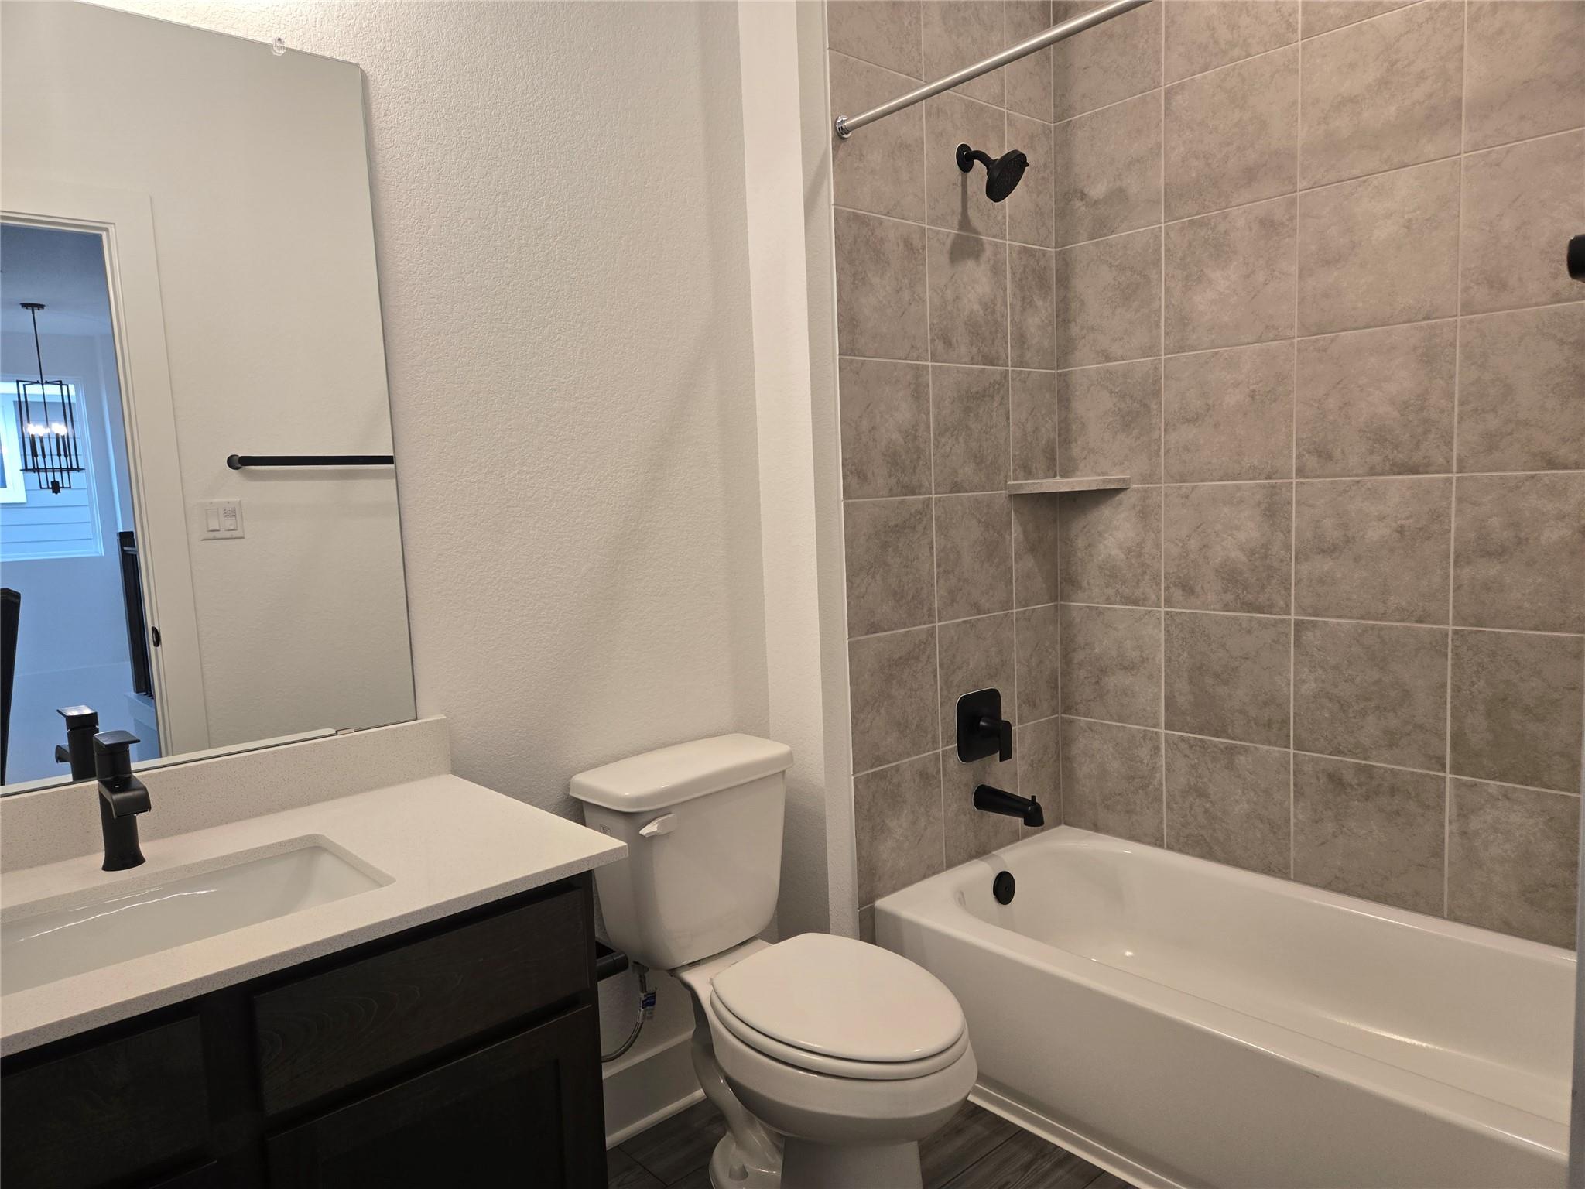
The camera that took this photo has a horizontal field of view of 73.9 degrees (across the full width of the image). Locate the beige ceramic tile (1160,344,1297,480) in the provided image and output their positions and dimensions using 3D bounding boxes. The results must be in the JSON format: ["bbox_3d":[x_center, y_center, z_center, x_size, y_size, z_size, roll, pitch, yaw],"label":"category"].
[{"bbox_3d":[1.006,-0.412,2.433,0.010,0.304,0.311,-8,8,-41],"label":"beige ceramic tile"}]

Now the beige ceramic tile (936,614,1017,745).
[{"bbox_3d":[0.470,0.212,2.661,0.312,0.307,0.010,-8,8,-41],"label":"beige ceramic tile"}]

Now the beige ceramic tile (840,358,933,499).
[{"bbox_3d":[0.211,-0.371,2.354,0.292,0.304,0.010,-8,8,-41],"label":"beige ceramic tile"}]

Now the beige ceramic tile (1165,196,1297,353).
[{"bbox_3d":[0.996,-0.720,2.408,0.010,0.305,0.312,-8,8,-41],"label":"beige ceramic tile"}]

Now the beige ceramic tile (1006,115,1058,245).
[{"bbox_3d":[0.608,-1.054,2.696,0.185,0.307,0.010,-8,8,-41],"label":"beige ceramic tile"}]

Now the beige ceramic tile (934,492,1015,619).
[{"bbox_3d":[0.447,-0.096,2.583,0.301,0.304,0.010,-8,8,-41],"label":"beige ceramic tile"}]

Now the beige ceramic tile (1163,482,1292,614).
[{"bbox_3d":[1.036,-0.109,2.507,0.010,0.307,0.312,-8,8,-41],"label":"beige ceramic tile"}]

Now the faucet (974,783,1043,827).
[{"bbox_3d":[0.531,0.514,2.566,0.058,0.081,0.187,-8,8,-41],"label":"faucet"}]

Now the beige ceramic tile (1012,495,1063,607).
[{"bbox_3d":[0.633,-0.121,2.746,0.190,0.304,0.010,-8,8,-41],"label":"beige ceramic tile"}]

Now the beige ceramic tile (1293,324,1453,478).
[{"bbox_3d":[1.234,-0.403,2.238,0.010,0.307,0.312,-8,8,-41],"label":"beige ceramic tile"}]

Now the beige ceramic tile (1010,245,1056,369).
[{"bbox_3d":[0.609,-0.731,2.682,0.190,0.304,0.010,-8,8,-41],"label":"beige ceramic tile"}]

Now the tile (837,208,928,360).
[{"bbox_3d":[0.200,-0.679,2.334,0.291,0.305,0.010,-8,8,-41],"label":"tile"}]

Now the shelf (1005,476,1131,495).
[{"bbox_3d":[0.710,-0.286,2.760,0.307,0.031,0.154,-2,6,4],"label":"shelf"}]

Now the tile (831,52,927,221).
[{"bbox_3d":[0.189,-0.997,2.327,0.294,0.307,0.010,-8,8,-41],"label":"tile"}]

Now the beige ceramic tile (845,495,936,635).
[{"bbox_3d":[0.227,-0.067,2.426,0.294,0.307,0.010,-8,8,-41],"label":"beige ceramic tile"}]

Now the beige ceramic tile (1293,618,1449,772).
[{"bbox_3d":[1.259,0.217,2.304,0.010,0.307,0.312,-8,8,-41],"label":"beige ceramic tile"}]

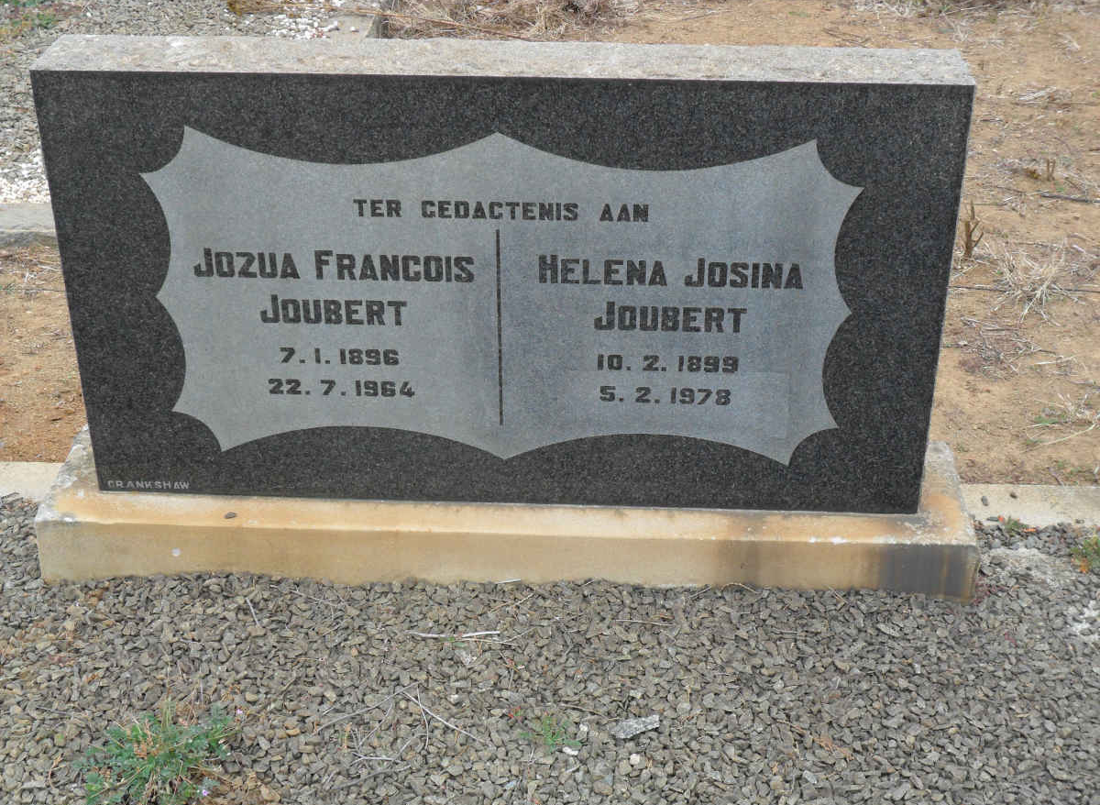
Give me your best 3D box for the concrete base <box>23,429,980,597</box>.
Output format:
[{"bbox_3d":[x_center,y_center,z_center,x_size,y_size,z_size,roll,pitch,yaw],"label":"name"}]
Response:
[{"bbox_3d":[-0.063,0.159,2.425,1.309,0.104,0.262,1,31,2],"label":"concrete base"}]

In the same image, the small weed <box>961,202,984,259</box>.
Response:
[{"bbox_3d":[0.839,-0.342,3.281,0.038,0.113,0.034,1,31,2],"label":"small weed"}]

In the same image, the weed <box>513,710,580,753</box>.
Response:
[{"bbox_3d":[-0.003,0.413,2.067,0.080,0.034,0.046,1,31,2],"label":"weed"}]

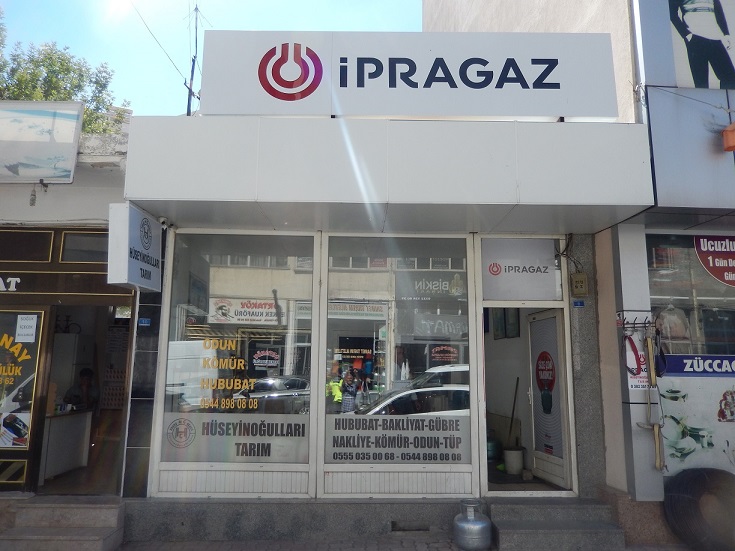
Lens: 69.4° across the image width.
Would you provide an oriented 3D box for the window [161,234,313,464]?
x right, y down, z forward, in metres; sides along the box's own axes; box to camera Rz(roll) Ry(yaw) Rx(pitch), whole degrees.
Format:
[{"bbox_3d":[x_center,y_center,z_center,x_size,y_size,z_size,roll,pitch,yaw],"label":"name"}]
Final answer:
[{"bbox_3d":[-1.341,0.738,5.588,1.507,2.374,0.060,0,-9,-1],"label":"window"}]

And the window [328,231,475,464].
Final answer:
[{"bbox_3d":[0.325,0.755,5.605,1.507,2.362,0.060,0,-9,-1],"label":"window"}]

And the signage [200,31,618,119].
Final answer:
[{"bbox_3d":[0.394,-1.868,5.039,3.844,0.841,0.170,0,-9,-1],"label":"signage"}]

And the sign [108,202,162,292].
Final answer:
[{"bbox_3d":[-2.240,-0.237,5.193,0.186,0.724,0.723,0,-9,-1],"label":"sign"}]

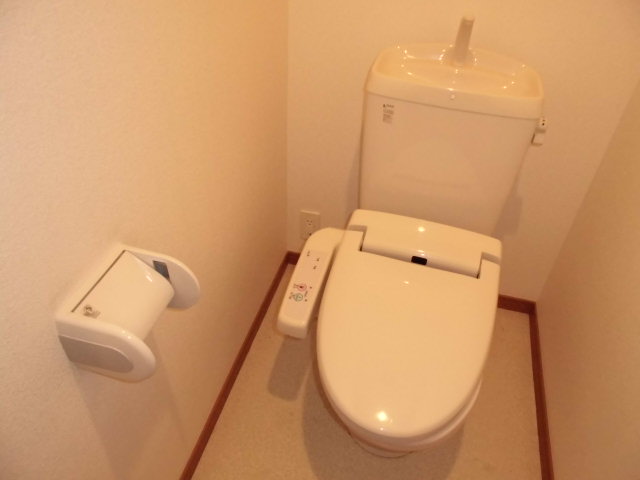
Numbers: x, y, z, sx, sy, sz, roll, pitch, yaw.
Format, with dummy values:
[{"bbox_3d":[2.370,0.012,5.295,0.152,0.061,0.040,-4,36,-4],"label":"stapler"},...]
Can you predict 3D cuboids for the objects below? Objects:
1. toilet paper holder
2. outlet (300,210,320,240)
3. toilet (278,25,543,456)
[{"bbox_3d":[-0.254,0.098,0.667,0.118,0.096,0.152,11,41,10],"label":"toilet paper holder"},{"bbox_3d":[-0.035,-0.042,1.638,0.067,0.120,0.010,11,41,10],"label":"outlet"},{"bbox_3d":[0.188,0.060,1.102,0.465,0.925,0.793,11,41,10],"label":"toilet"}]

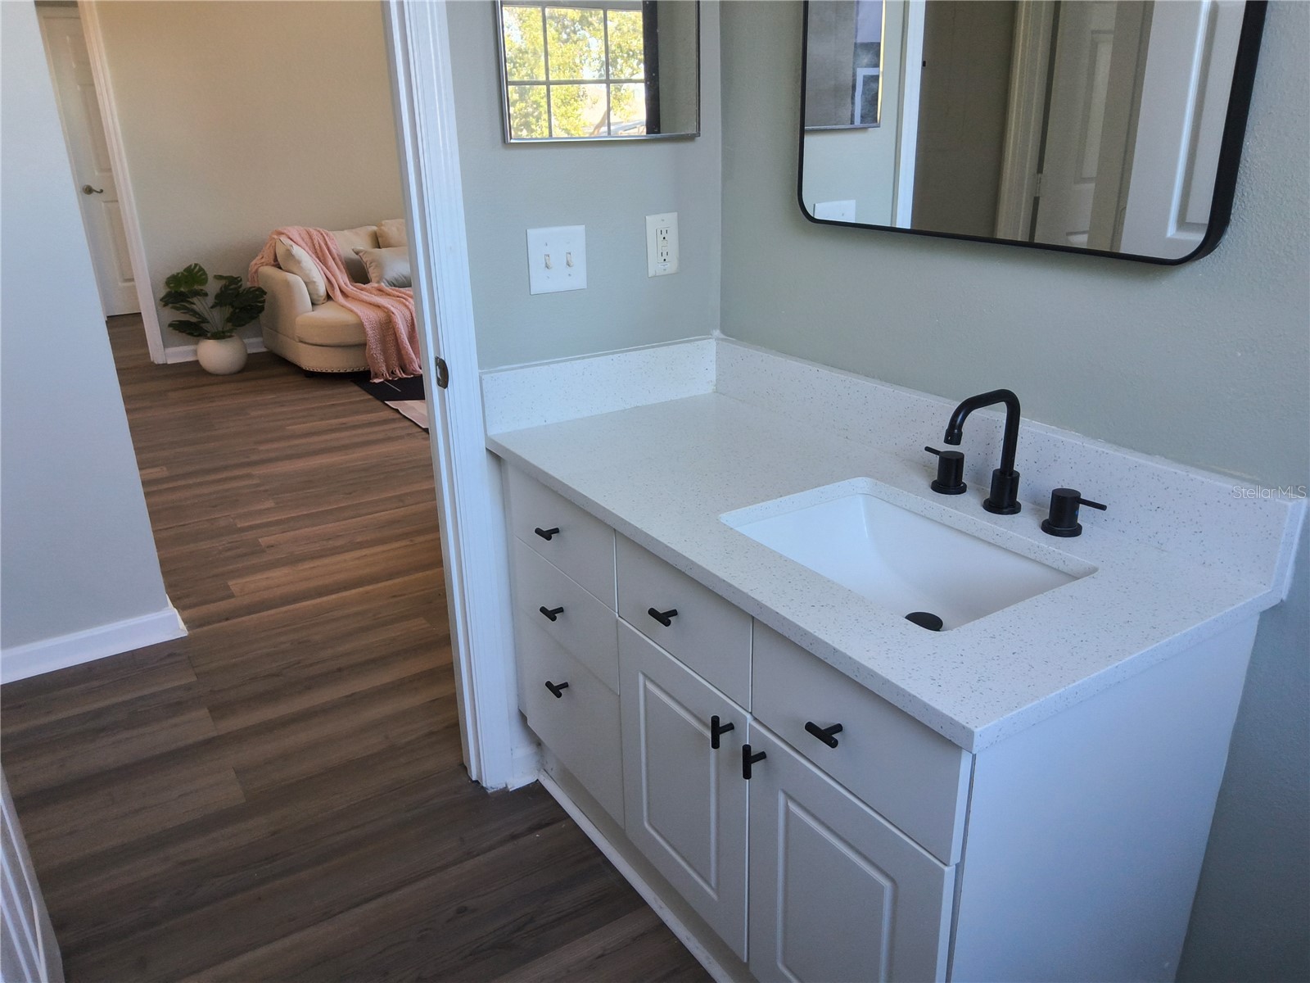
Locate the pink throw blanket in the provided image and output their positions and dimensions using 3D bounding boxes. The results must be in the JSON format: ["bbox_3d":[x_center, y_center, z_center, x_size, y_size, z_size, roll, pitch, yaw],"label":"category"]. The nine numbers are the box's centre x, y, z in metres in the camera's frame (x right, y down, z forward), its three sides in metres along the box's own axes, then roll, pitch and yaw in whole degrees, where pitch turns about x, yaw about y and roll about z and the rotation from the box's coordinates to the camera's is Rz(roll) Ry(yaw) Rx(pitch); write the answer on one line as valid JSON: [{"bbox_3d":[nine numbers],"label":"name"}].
[{"bbox_3d":[-2.005,-1.245,6.055,0.924,0.813,1.225,-14,24,-29],"label":"pink throw blanket"}]

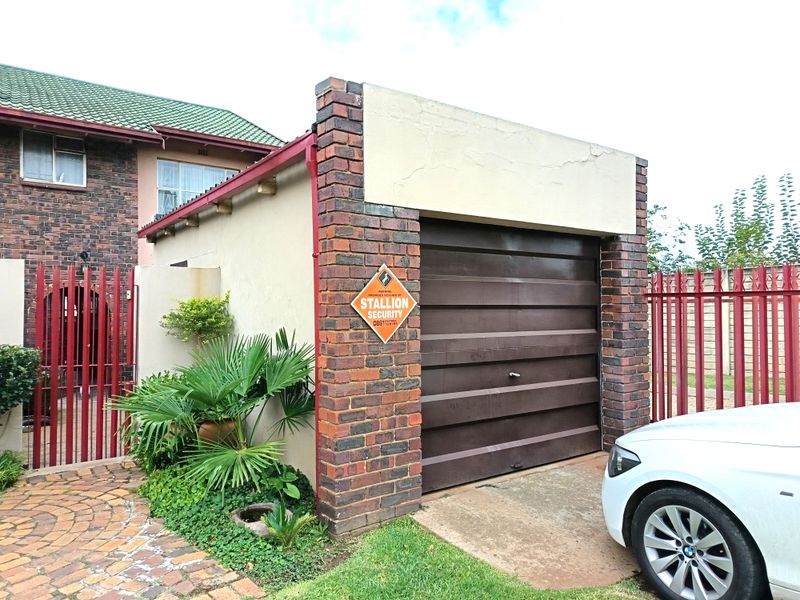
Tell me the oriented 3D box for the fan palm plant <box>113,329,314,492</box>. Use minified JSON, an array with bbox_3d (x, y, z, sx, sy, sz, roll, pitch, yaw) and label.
[{"bbox_3d":[-1.534,0.870,4.432,1.050,1.250,1.600,0,-2,-35],"label":"fan palm plant"}]

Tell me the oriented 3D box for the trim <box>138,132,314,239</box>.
[{"bbox_3d":[-2.368,-1.062,6.368,0.120,0.140,6.200,0,-2,-35],"label":"trim"}]

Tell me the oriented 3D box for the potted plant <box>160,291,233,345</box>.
[{"bbox_3d":[-1.948,0.193,5.358,0.600,0.570,0.660,0,-2,-35],"label":"potted plant"}]

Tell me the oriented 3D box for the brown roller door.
[{"bbox_3d":[0.994,0.439,4.841,2.400,2.120,0.080,0,-2,-35],"label":"brown roller door"}]

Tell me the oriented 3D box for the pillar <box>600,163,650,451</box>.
[{"bbox_3d":[2.246,0.046,5.586,0.460,2.930,0.250,0,-2,-35],"label":"pillar"}]

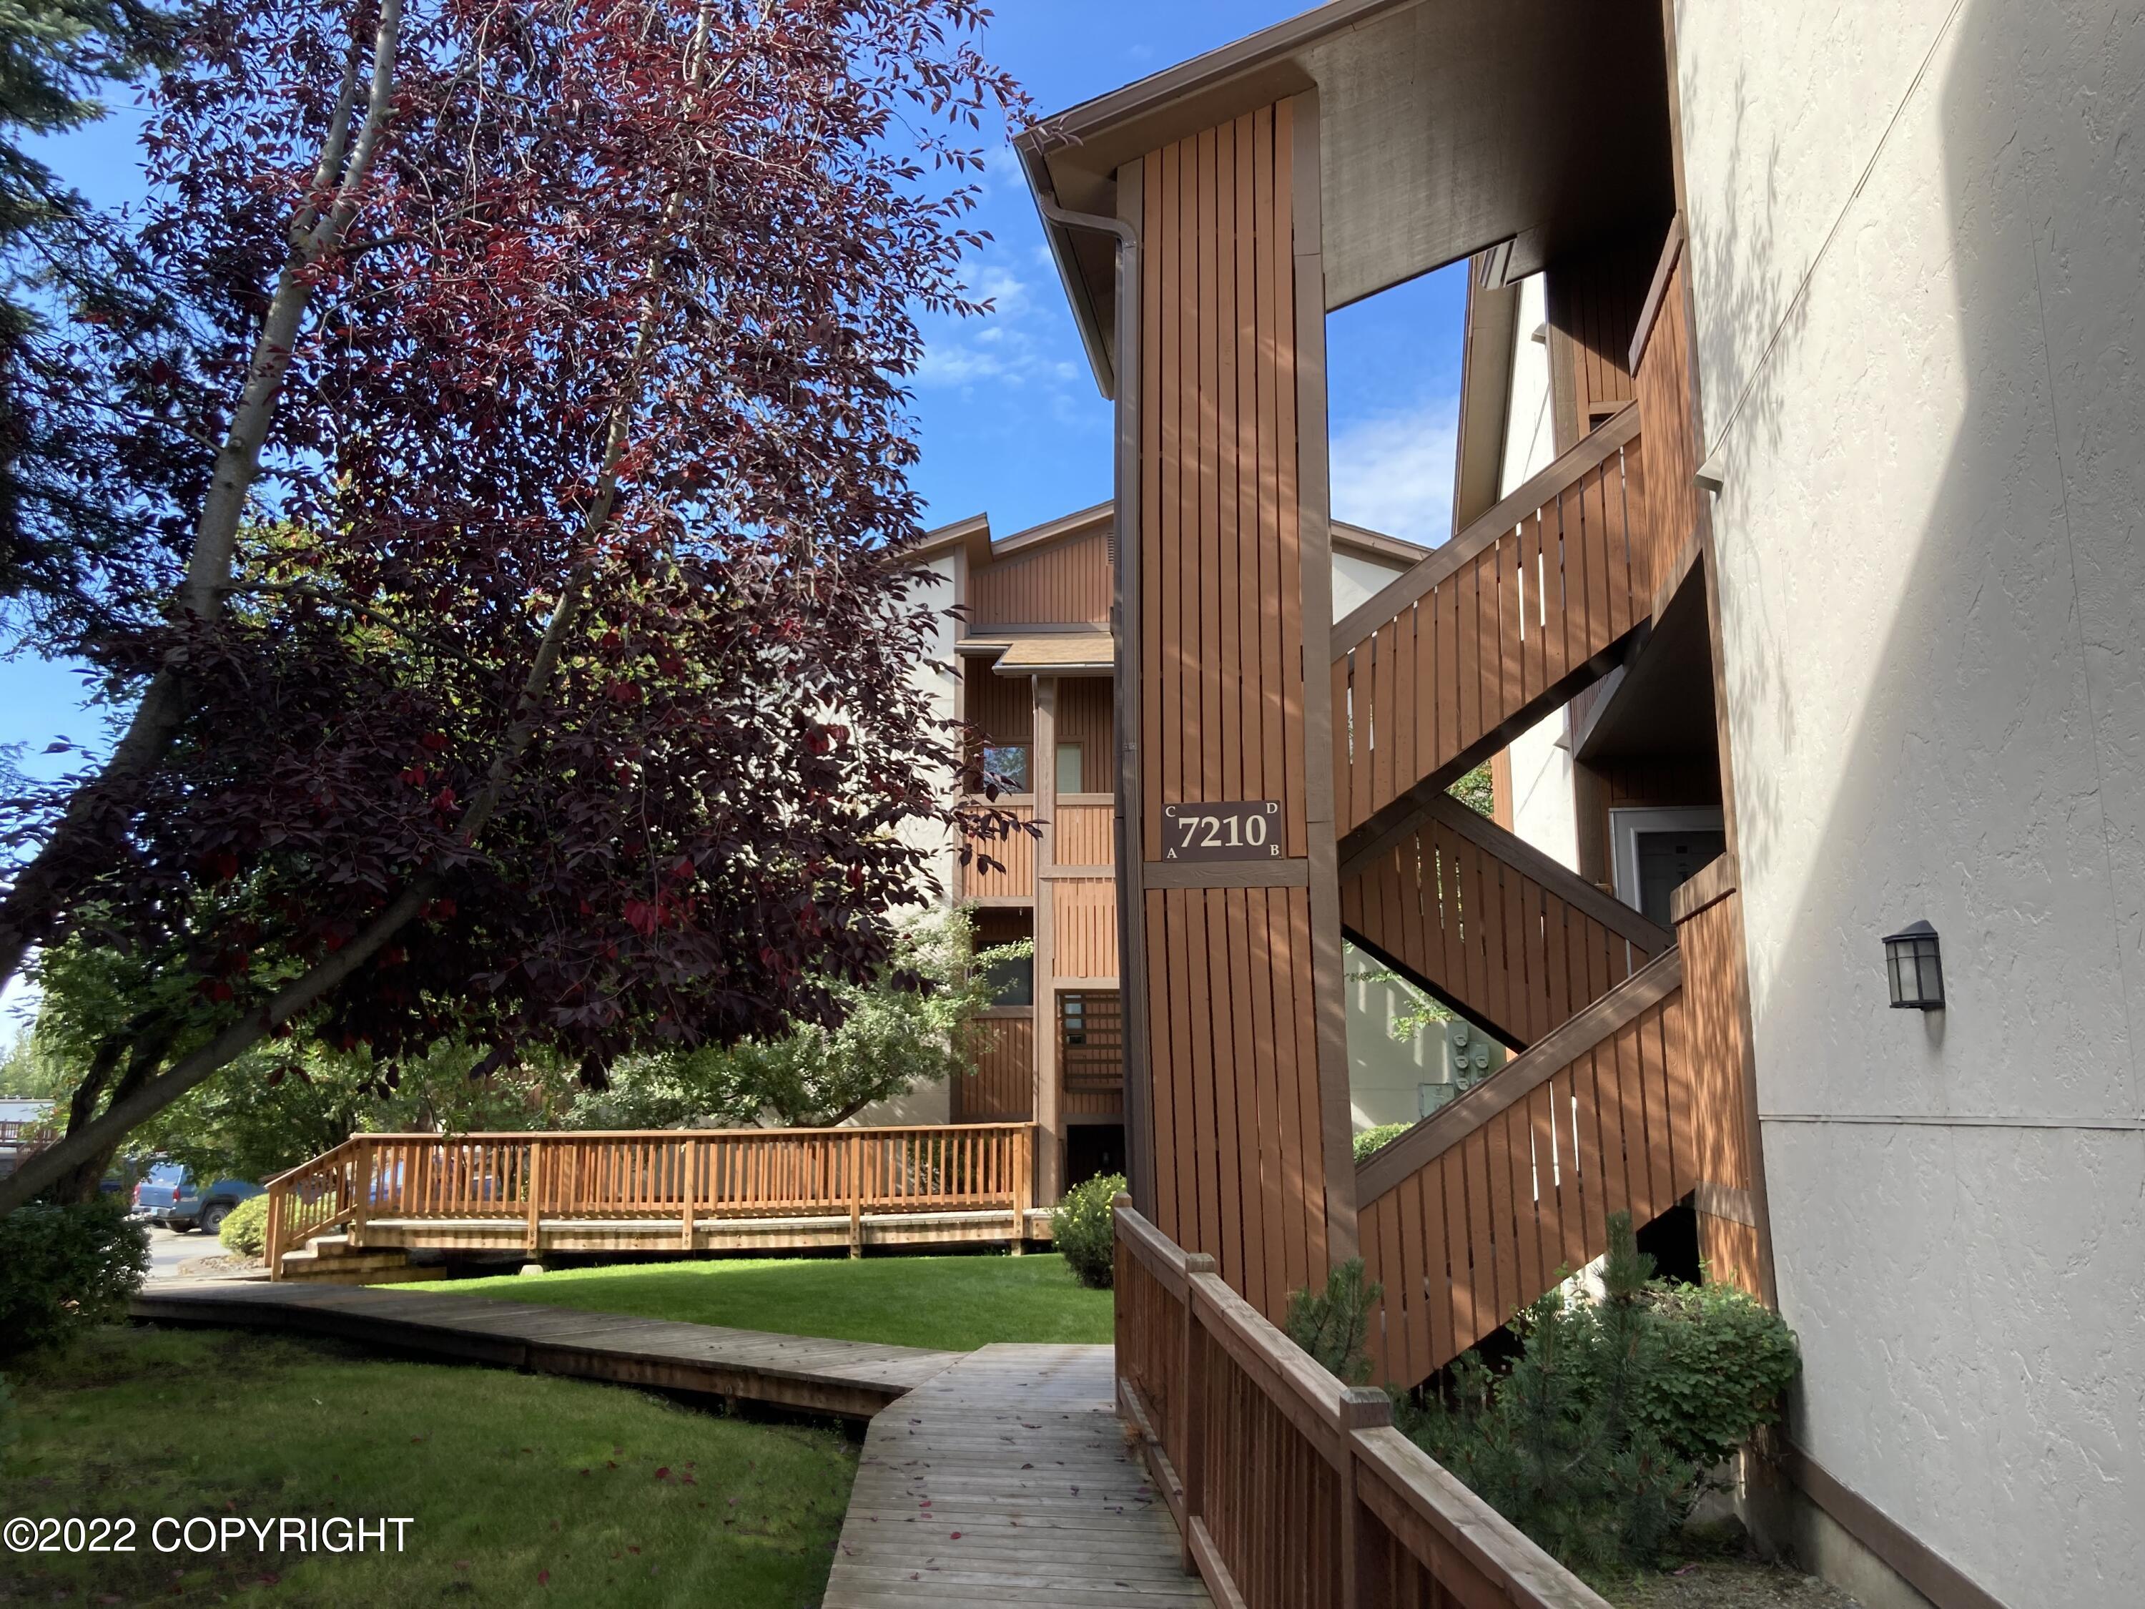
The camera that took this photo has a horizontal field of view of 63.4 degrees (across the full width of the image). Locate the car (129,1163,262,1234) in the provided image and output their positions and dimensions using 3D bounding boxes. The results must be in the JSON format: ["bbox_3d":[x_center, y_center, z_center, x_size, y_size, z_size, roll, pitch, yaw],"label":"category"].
[{"bbox_3d":[-19.961,9.489,42.208,1.800,1.750,4.950,-7,-12,32],"label":"car"}]

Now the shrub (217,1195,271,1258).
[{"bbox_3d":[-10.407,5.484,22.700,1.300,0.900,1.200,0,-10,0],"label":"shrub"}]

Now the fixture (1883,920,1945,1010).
[{"bbox_3d":[2.485,0.489,5.169,0.138,0.260,0.200,-2,-10,8],"label":"fixture"}]

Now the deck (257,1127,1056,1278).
[{"bbox_3d":[-4.582,4.438,19.377,8.900,1.560,2.050,0,-10,0],"label":"deck"}]

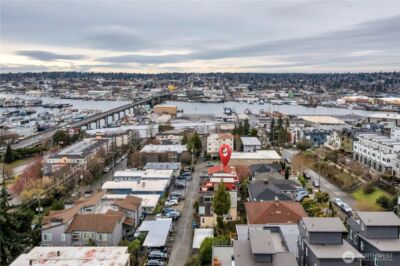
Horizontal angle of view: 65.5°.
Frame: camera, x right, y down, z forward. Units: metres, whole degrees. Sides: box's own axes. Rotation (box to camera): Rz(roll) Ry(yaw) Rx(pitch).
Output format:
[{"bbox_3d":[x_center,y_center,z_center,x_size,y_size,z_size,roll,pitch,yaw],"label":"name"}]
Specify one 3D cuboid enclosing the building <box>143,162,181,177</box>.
[{"bbox_3d":[-17.585,18.079,148.235,16.800,4.600,11.500,1,10,3],"label":"building"}]

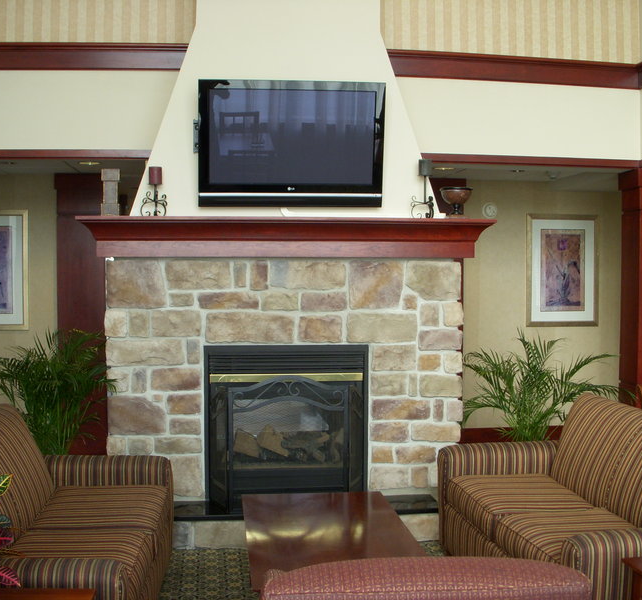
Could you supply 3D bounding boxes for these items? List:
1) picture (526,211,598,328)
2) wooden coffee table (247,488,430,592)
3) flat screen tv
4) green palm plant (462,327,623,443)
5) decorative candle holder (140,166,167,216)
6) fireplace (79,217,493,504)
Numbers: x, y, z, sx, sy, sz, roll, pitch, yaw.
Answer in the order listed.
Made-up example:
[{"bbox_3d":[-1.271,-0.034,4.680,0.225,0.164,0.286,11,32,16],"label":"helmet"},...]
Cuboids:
[{"bbox_3d":[2.236,-0.273,8.123,0.688,1.035,0.045,0,2,-7],"label":"picture"},{"bbox_3d":[0.029,1.270,3.965,0.730,0.450,1.362,0,2,-7],"label":"wooden coffee table"},{"bbox_3d":[-0.176,-0.931,5.243,1.117,0.750,0.100,0,12,-7],"label":"flat screen tv"},{"bbox_3d":[1.546,0.808,6.155,1.073,1.220,1.015,0,2,-7],"label":"green palm plant"},{"bbox_3d":[-0.988,-0.637,5.182,0.160,0.303,0.130,0,2,-7],"label":"decorative candle holder"},{"bbox_3d":[-0.213,0.404,5.582,2.500,1.799,0.720,0,2,-7],"label":"fireplace"}]

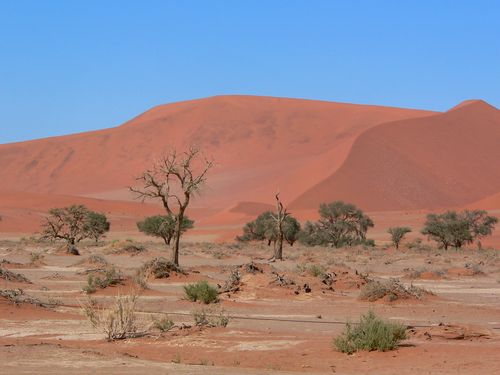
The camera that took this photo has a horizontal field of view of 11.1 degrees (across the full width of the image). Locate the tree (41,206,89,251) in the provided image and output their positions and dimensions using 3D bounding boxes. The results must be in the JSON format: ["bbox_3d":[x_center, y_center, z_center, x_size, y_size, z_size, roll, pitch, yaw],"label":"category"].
[{"bbox_3d":[-17.603,3.933,246.647,4.574,4.574,4.117,0,-1,0],"label":"tree"}]

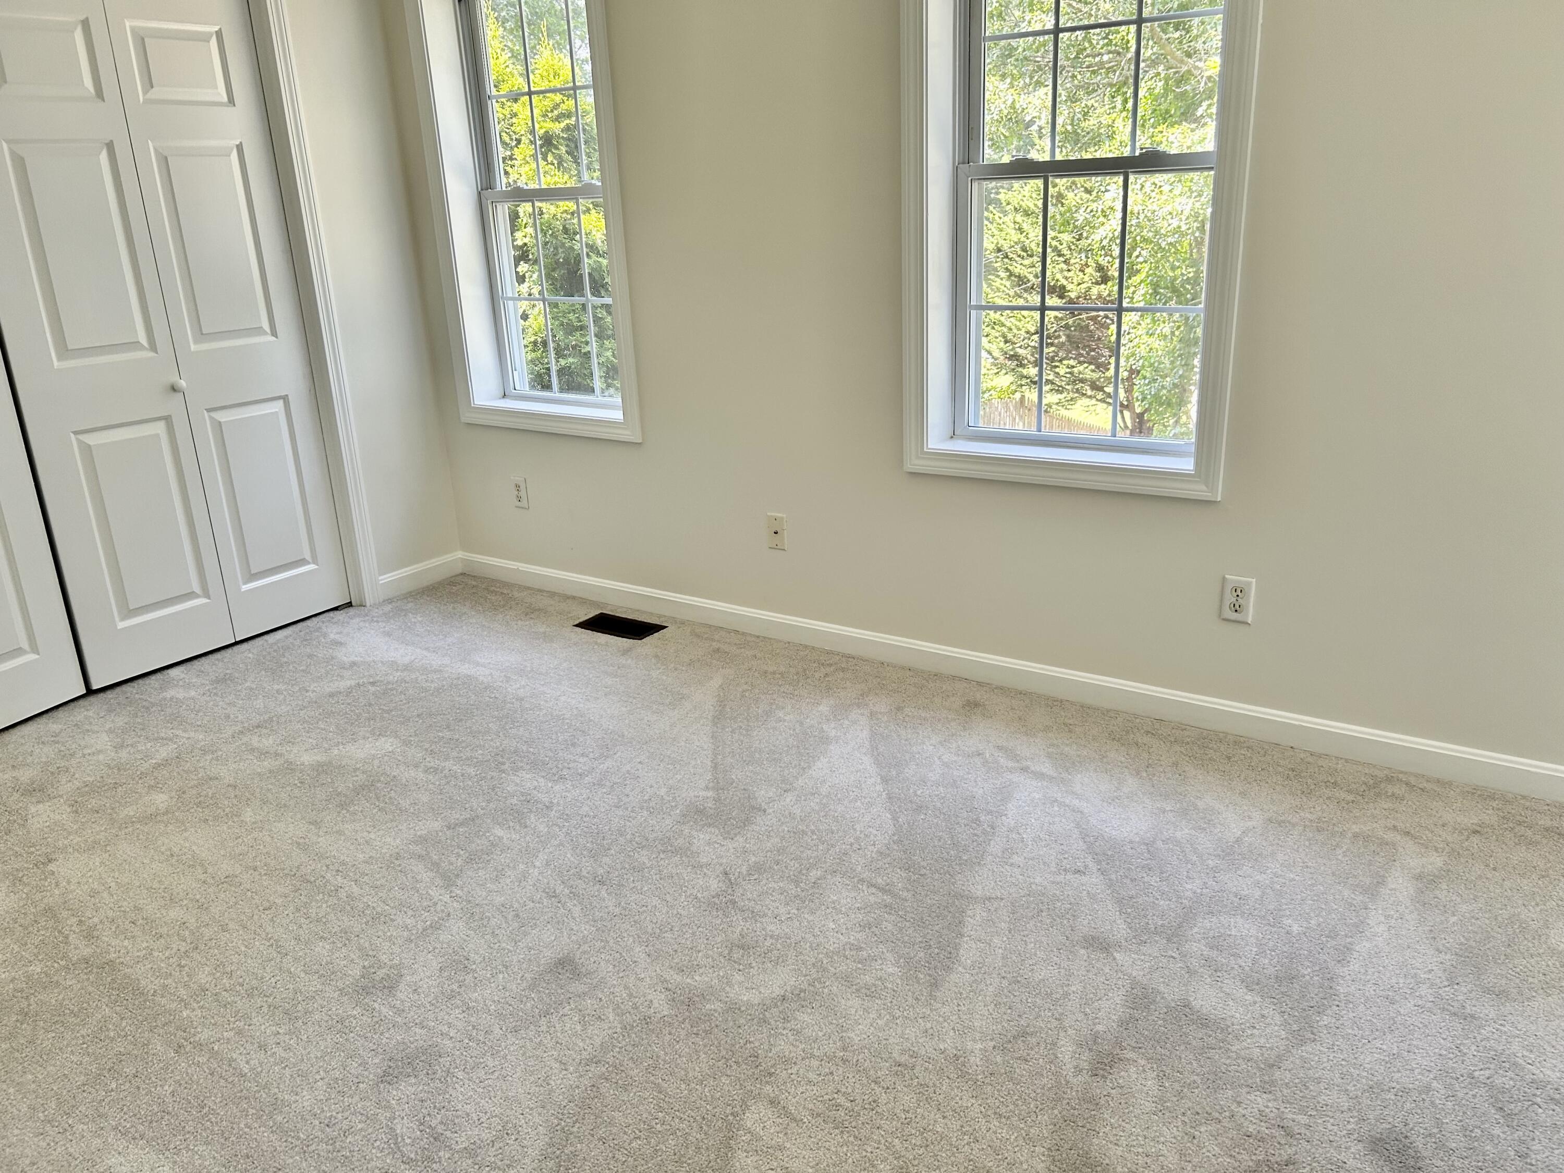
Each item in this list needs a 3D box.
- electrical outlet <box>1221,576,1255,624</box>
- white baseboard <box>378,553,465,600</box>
[{"bbox_3d":[1.114,0.034,2.873,0.071,0.115,0.008,10,23,33],"label":"electrical outlet"},{"bbox_3d":[-1.356,-0.040,4.414,0.014,0.090,0.382,10,23,33],"label":"white baseboard"}]

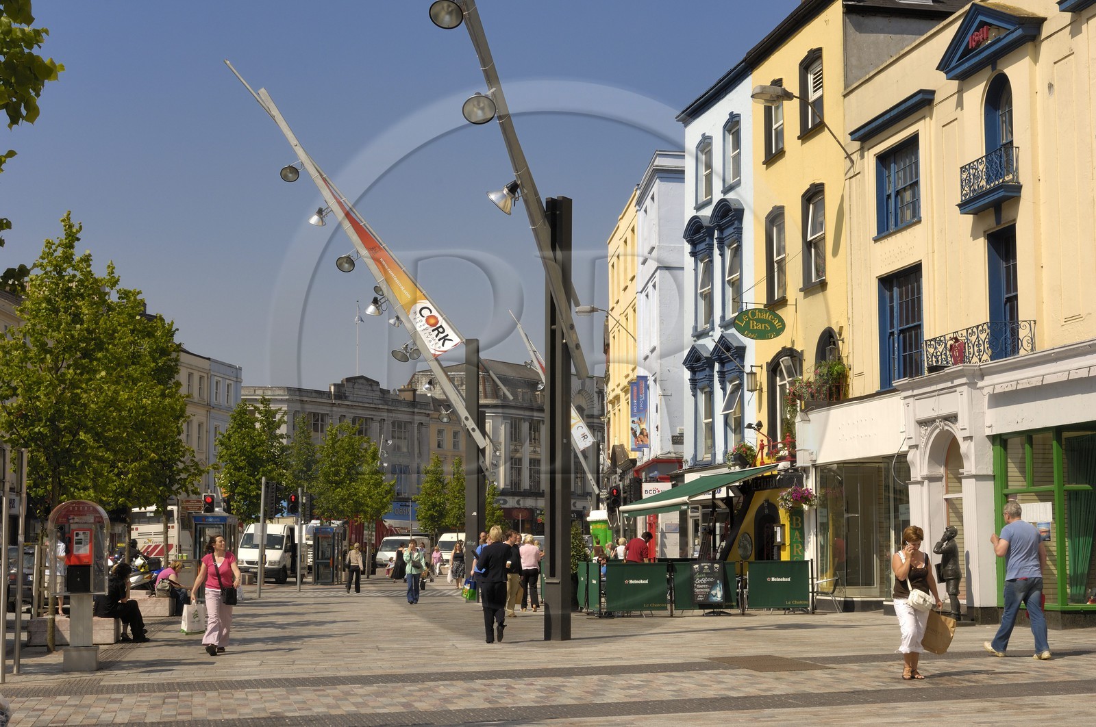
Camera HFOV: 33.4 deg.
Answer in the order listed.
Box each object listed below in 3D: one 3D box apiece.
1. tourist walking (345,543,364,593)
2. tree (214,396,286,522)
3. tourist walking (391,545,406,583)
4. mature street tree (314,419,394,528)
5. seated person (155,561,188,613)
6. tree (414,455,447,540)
[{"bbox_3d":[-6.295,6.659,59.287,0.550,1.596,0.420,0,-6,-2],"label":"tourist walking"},{"bbox_3d":[-11.601,4.975,71.365,2.785,7.396,2.800,0,-6,0],"label":"tree"},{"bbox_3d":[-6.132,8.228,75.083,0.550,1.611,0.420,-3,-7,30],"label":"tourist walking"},{"bbox_3d":[-8.797,6.222,82.798,3.623,7.213,3.300,0,-6,0],"label":"mature street tree"},{"bbox_3d":[-8.232,4.910,39.861,0.750,1.189,0.500,1,-6,-10],"label":"seated person"},{"bbox_3d":[-6.469,8.359,101.176,1.950,6.700,1.950,0,-6,0],"label":"tree"}]

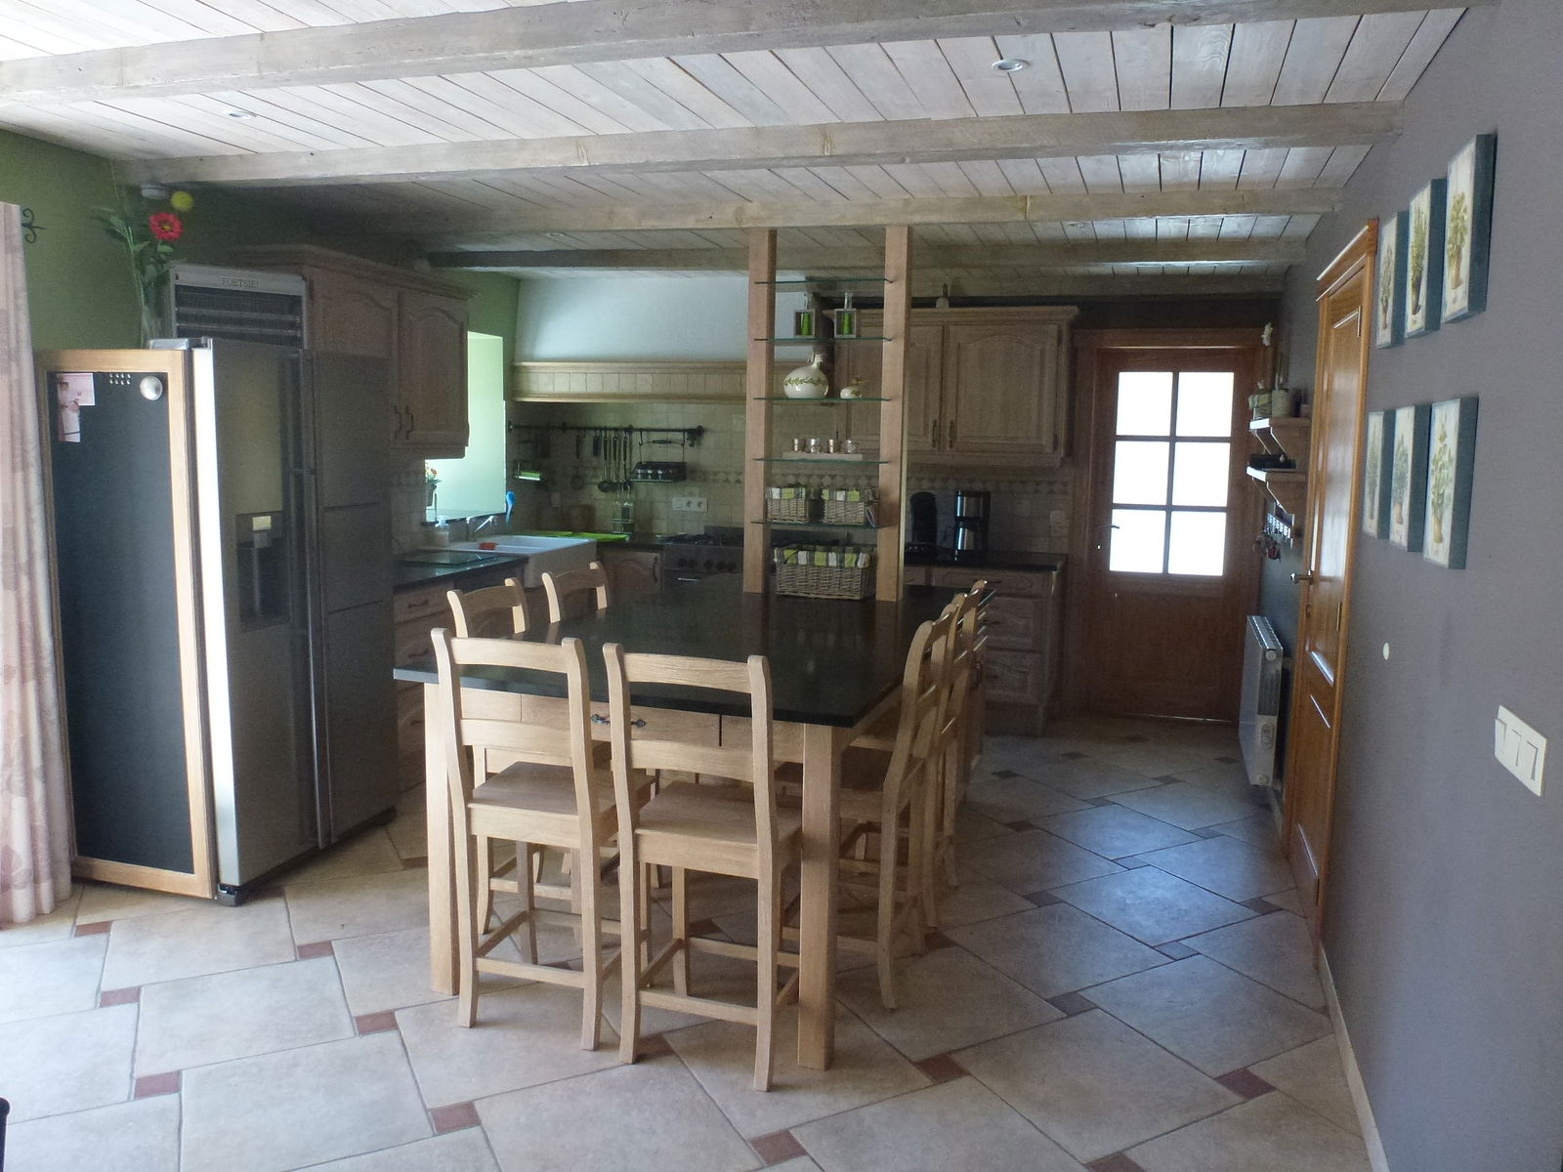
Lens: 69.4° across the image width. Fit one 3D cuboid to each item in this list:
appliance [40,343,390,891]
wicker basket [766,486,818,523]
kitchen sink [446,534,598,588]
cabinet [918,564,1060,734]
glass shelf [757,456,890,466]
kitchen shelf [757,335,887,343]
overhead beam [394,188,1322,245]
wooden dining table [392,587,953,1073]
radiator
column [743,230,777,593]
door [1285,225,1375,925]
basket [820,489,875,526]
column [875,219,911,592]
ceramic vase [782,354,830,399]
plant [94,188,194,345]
[{"bbox_3d":[-1.965,0.075,4.069,0.700,1.800,0.880,3,8,15],"label":"appliance"},{"bbox_3d":[0.052,-0.325,4.468,0.170,0.135,0.165,4,8,19],"label":"wicker basket"},{"bbox_3d":[-1.476,-0.150,6.455,0.580,0.190,0.900,3,8,14],"label":"kitchen sink"},{"bbox_3d":[1.154,0.293,6.229,0.740,0.900,0.600,3,8,15],"label":"cabinet"},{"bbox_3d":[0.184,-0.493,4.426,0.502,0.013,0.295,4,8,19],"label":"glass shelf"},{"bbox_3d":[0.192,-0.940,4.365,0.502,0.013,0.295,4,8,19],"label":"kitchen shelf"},{"bbox_3d":[0.102,-1.400,4.276,3.674,0.089,0.095,3,8,15],"label":"overhead beam"},{"bbox_3d":[-0.066,0.579,3.945,1.280,0.922,2.308,4,8,19],"label":"wooden dining table"},{"bbox_3d":[2.178,0.498,5.126,0.090,0.590,1.030,3,8,19],"label":"radiator"},{"bbox_3d":[-0.090,-0.681,4.533,0.080,1.430,0.090,3,8,18],"label":"column"},{"bbox_3d":[1.778,0.003,3.706,0.090,2.180,1.020,4,8,18],"label":"door"},{"bbox_3d":[0.268,-0.312,4.394,0.170,0.135,0.170,4,8,19],"label":"basket"},{"bbox_3d":[0.442,-0.651,4.382,0.080,1.430,0.090,3,8,18],"label":"column"},{"bbox_3d":[0.102,-0.850,4.577,0.190,0.187,0.170,4,8,18],"label":"ceramic vase"},{"bbox_3d":[-2.076,-1.038,3.673,0.310,0.510,0.260,-3,9,-29],"label":"plant"}]

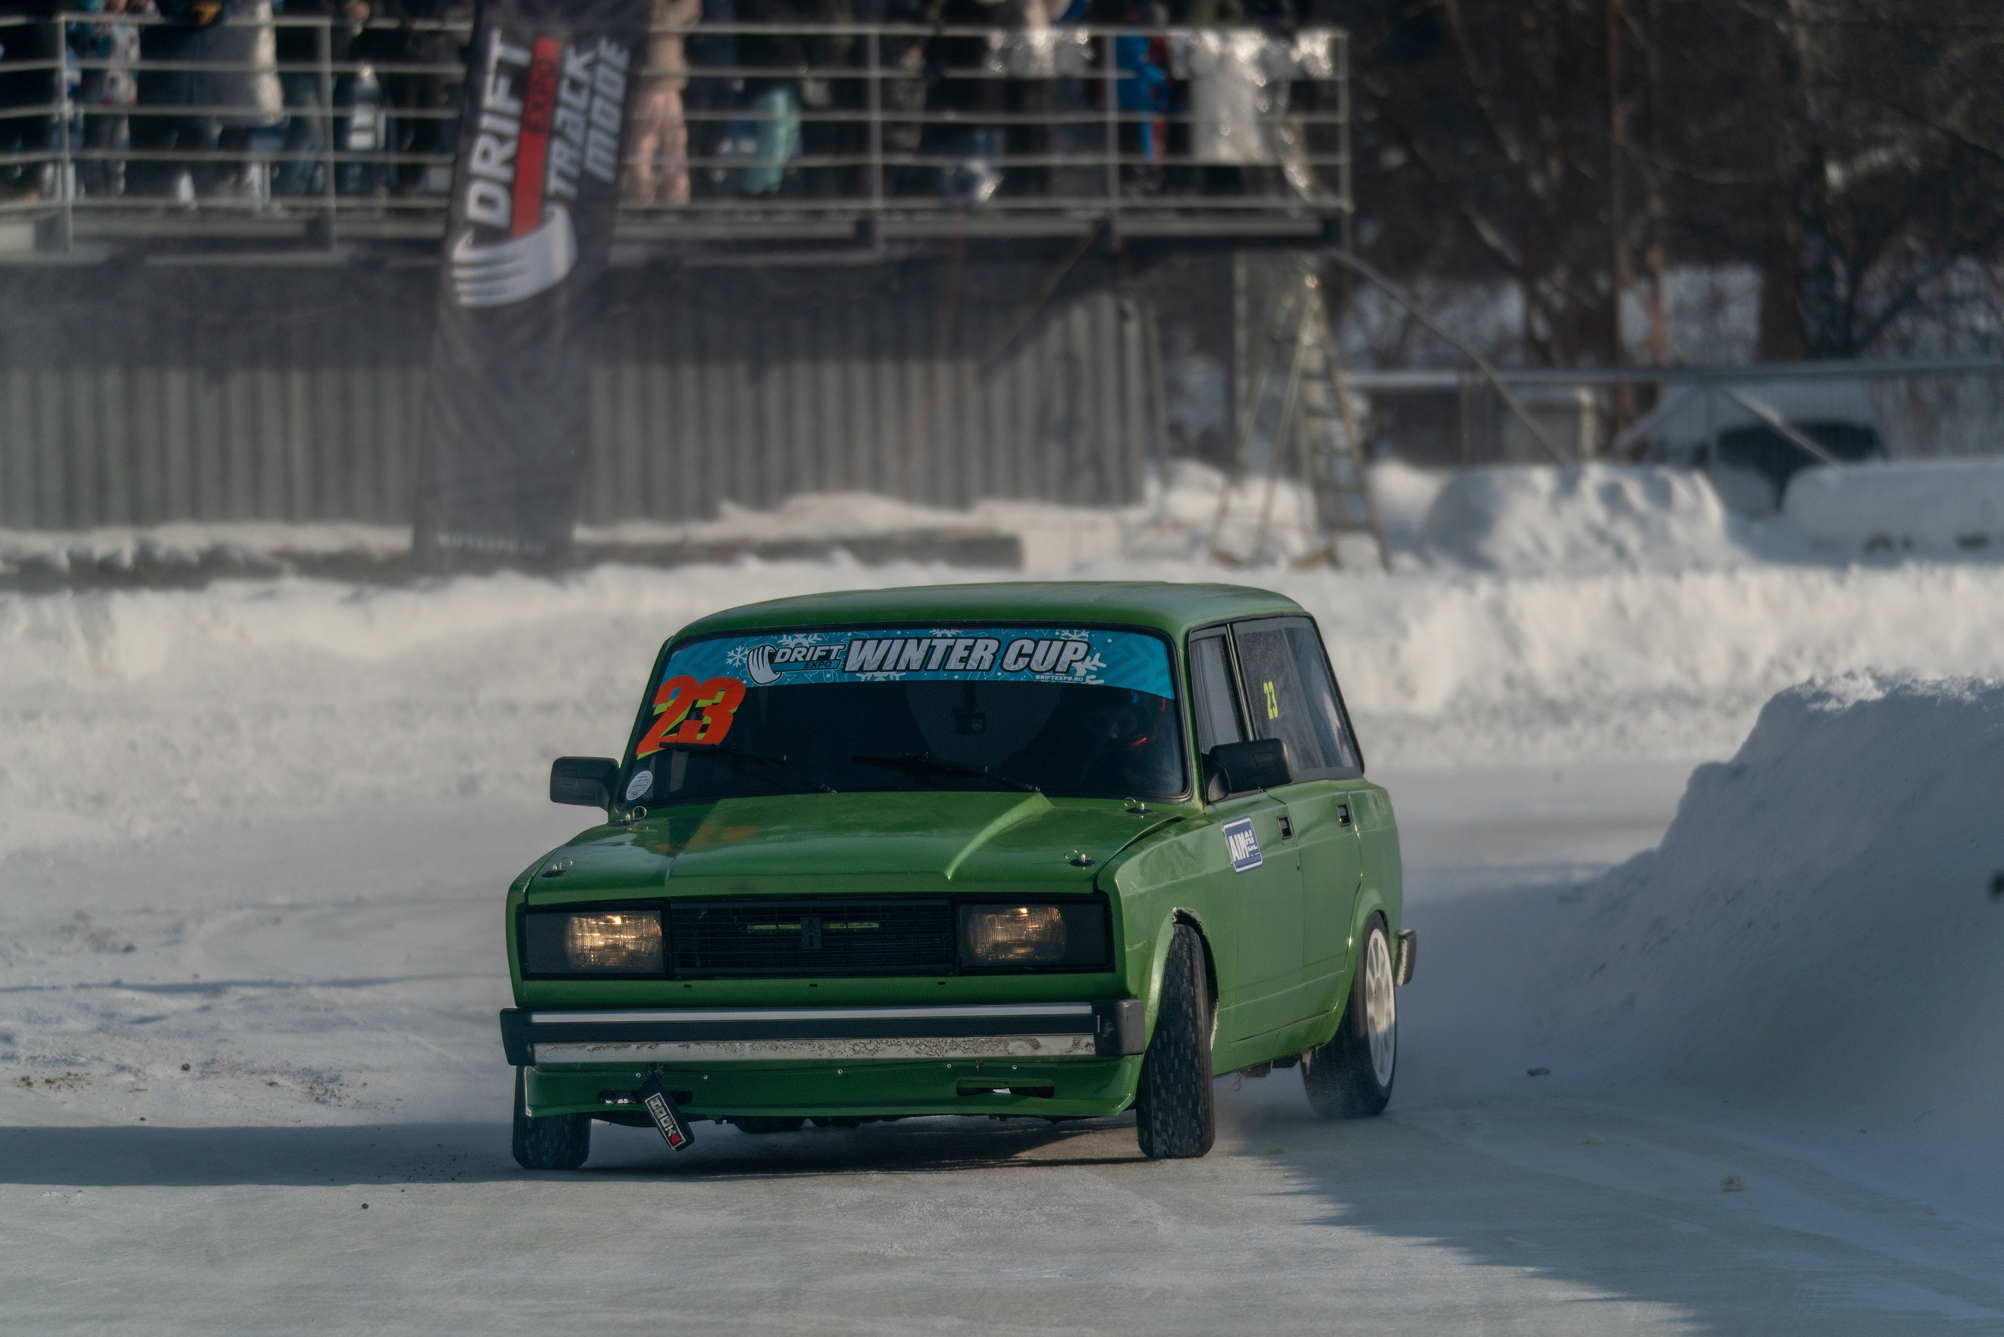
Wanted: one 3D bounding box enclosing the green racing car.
[{"bbox_3d":[-0.077,0.488,46.600,1.670,1.400,4.120,-1,1,11],"label":"green racing car"}]

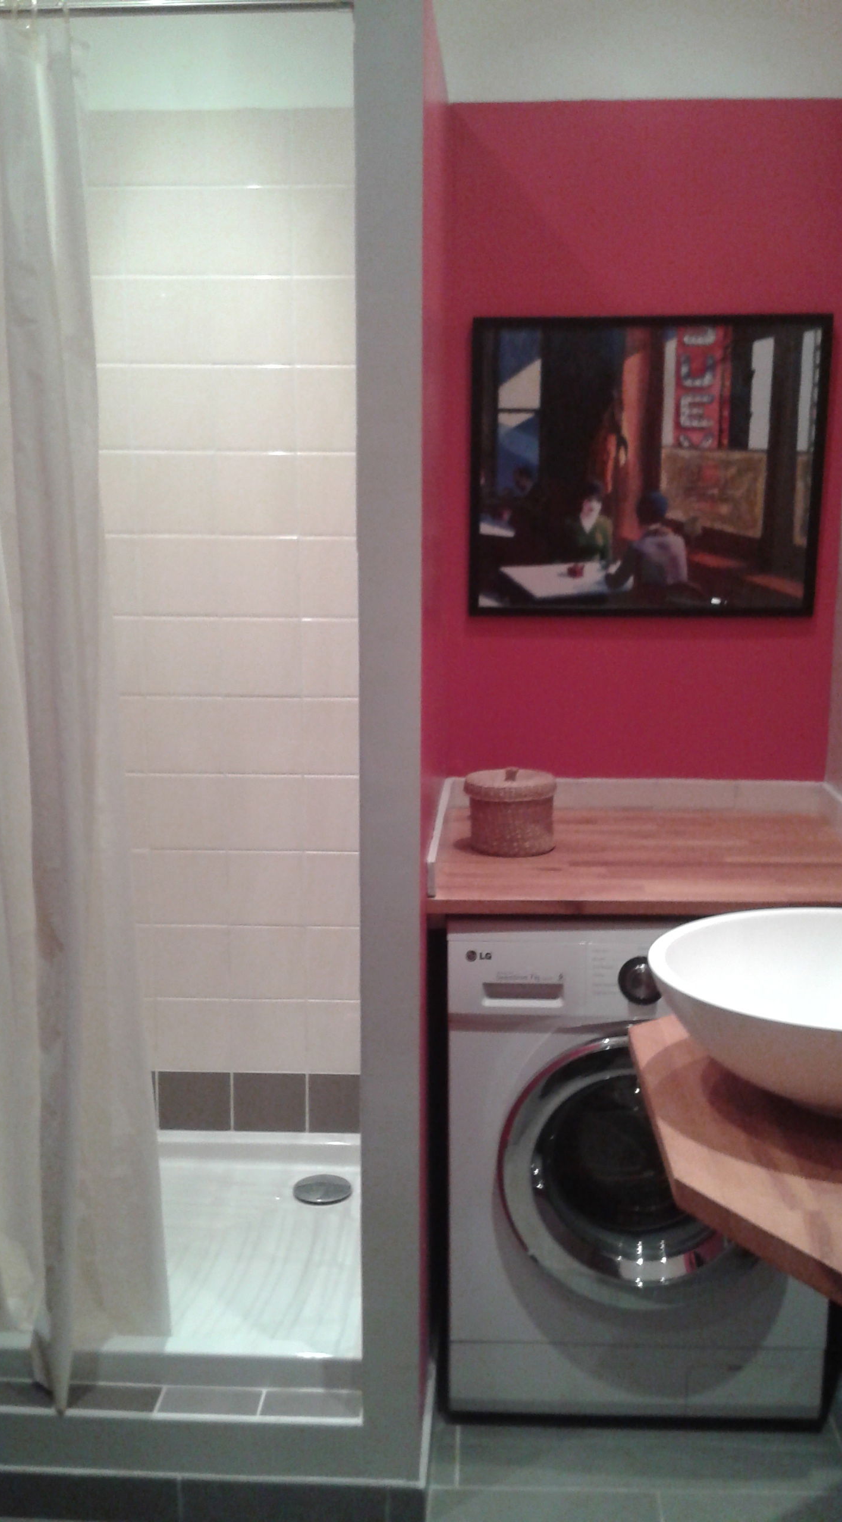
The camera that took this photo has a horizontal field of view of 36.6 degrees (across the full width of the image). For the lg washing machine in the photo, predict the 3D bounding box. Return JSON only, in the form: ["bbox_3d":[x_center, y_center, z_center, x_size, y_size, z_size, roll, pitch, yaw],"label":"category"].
[{"bbox_3d":[0.357,0.622,2.268,0.600,0.855,0.585,0,10,2],"label":"lg washing machine"}]

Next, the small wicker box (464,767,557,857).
[{"bbox_3d":[0.159,0.082,2.251,0.162,0.142,0.162,0,10,2],"label":"small wicker box"}]

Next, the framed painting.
[{"bbox_3d":[0.427,-0.555,2.423,0.663,0.555,0.025,0,10,2],"label":"framed painting"}]

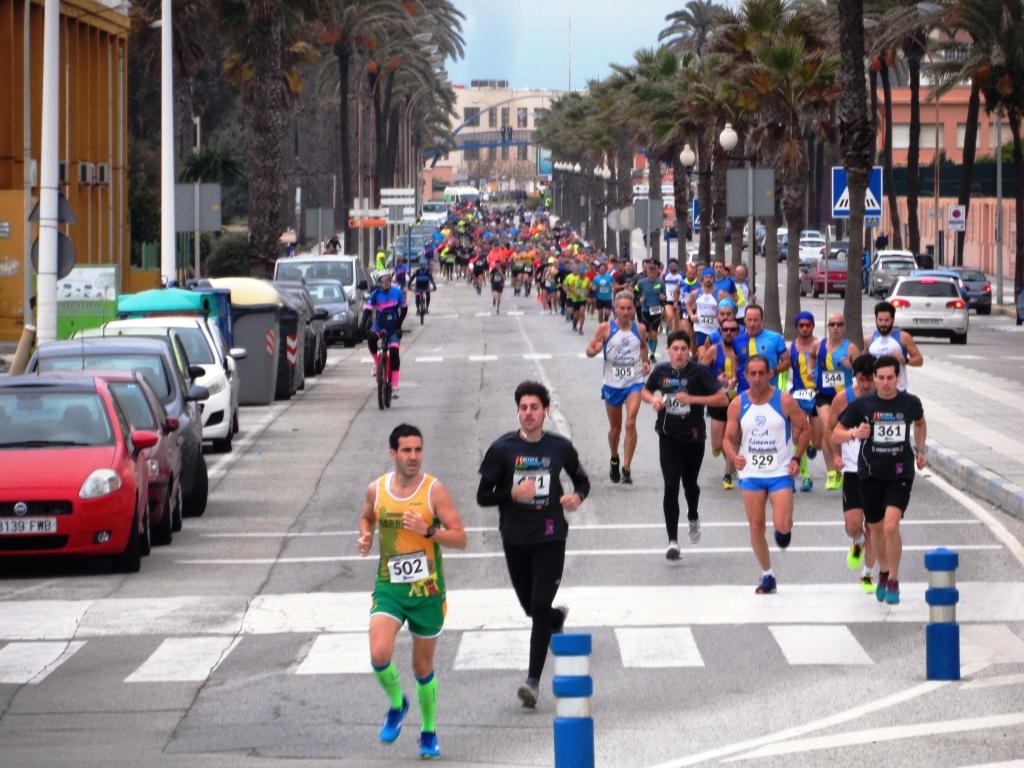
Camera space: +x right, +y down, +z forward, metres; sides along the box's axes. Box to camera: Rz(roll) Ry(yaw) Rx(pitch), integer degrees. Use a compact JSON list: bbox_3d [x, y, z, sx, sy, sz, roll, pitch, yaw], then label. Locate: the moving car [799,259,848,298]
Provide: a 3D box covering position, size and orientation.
[{"bbox_3d":[11.763,-3.893,334.000,1.700,1.410,4.100,0,1,-8],"label":"moving car"}]

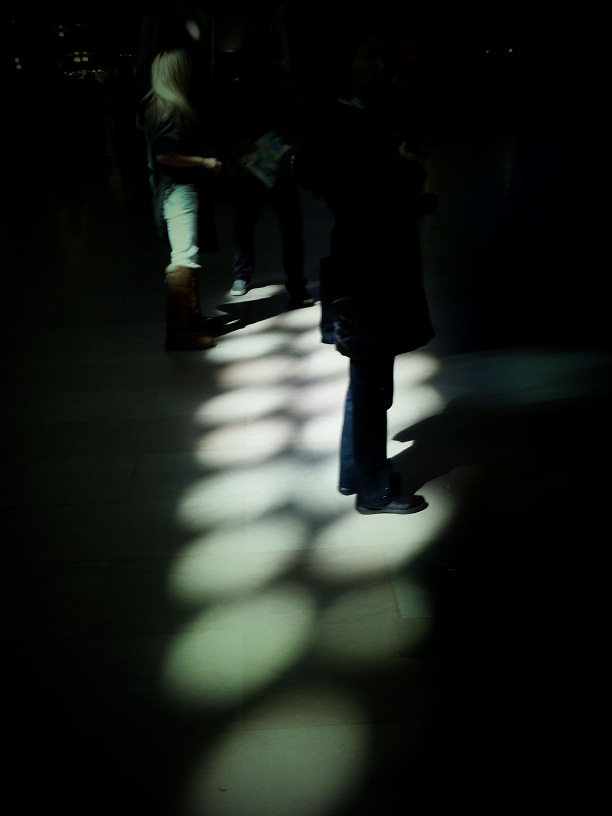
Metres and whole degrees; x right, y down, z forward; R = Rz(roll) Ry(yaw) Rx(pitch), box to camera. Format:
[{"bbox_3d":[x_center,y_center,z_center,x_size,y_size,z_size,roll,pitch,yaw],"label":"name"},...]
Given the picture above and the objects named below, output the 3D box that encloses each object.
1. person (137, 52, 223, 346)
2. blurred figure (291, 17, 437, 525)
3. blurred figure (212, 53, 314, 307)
[{"bbox_3d":[-0.740,-1.196,5.374,0.460,1.680,0.470,-4,21,-7],"label":"person"},{"bbox_3d":[0.220,-0.450,3.247,0.500,1.735,0.520,-2,21,0],"label":"blurred figure"},{"bbox_3d":[-0.270,-1.577,6.324,0.580,1.700,0.480,4,21,14],"label":"blurred figure"}]

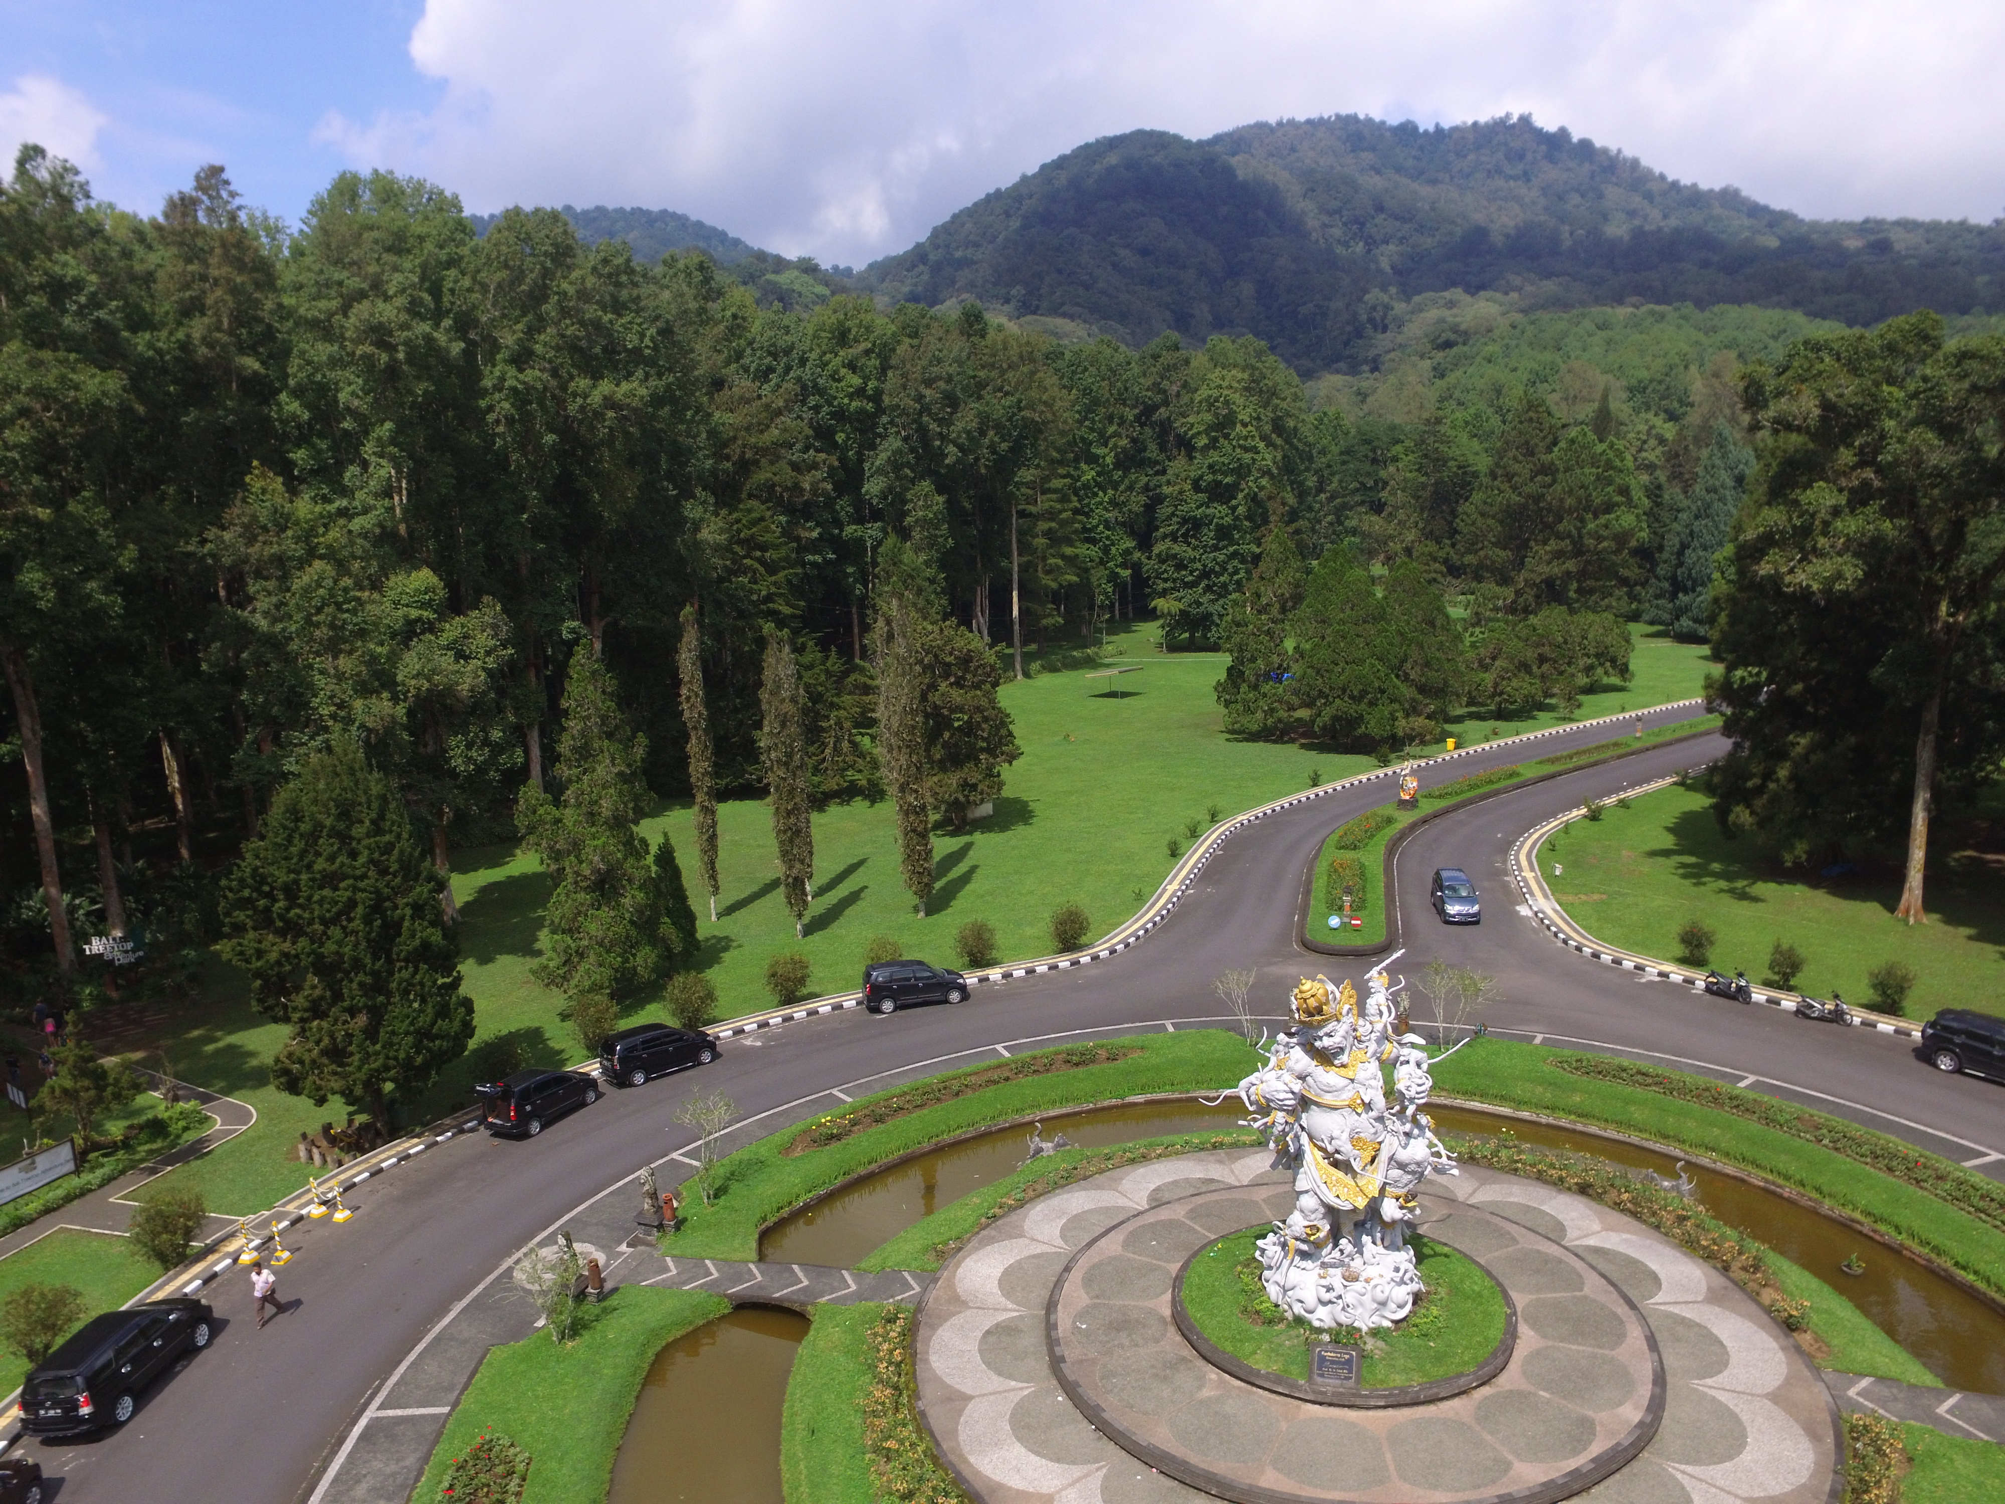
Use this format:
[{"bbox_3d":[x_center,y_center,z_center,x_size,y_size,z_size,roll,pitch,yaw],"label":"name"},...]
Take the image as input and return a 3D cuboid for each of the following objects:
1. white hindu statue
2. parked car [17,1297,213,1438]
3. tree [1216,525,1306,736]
[{"bbox_3d":[7.624,8.501,26.057,5.000,7.800,3.900,-2,8,9],"label":"white hindu statue"},{"bbox_3d":[-22.050,15.120,29.200,1.770,1.750,4.570,-3,8,1],"label":"parked car"},{"bbox_3d":[21.767,-10.357,97.796,7.600,17.300,7.600,-2,8,12],"label":"tree"}]

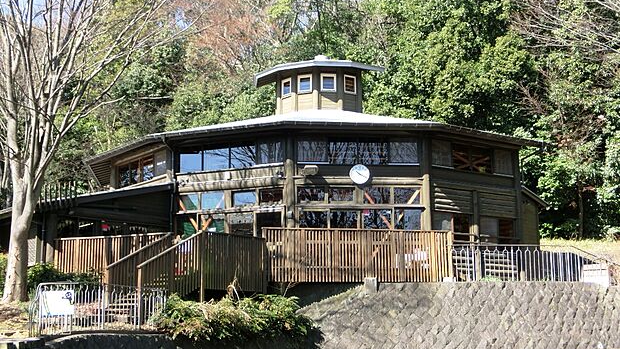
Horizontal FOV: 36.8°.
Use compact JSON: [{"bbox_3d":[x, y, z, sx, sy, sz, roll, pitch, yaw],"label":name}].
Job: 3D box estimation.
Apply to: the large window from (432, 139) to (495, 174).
[{"bbox_3d":[5.326,-0.582,32.122,3.132,0.917,0.120,7,-12,-38],"label":"large window"}]

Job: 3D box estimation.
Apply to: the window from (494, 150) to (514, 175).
[{"bbox_3d":[6.983,-0.400,33.424,1.097,0.910,0.120,7,-12,-38],"label":"window"}]

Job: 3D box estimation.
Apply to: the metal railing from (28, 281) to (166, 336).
[{"bbox_3d":[-4.744,3.114,21.144,0.350,1.130,5.167,-4,-11,23],"label":"metal railing"}]

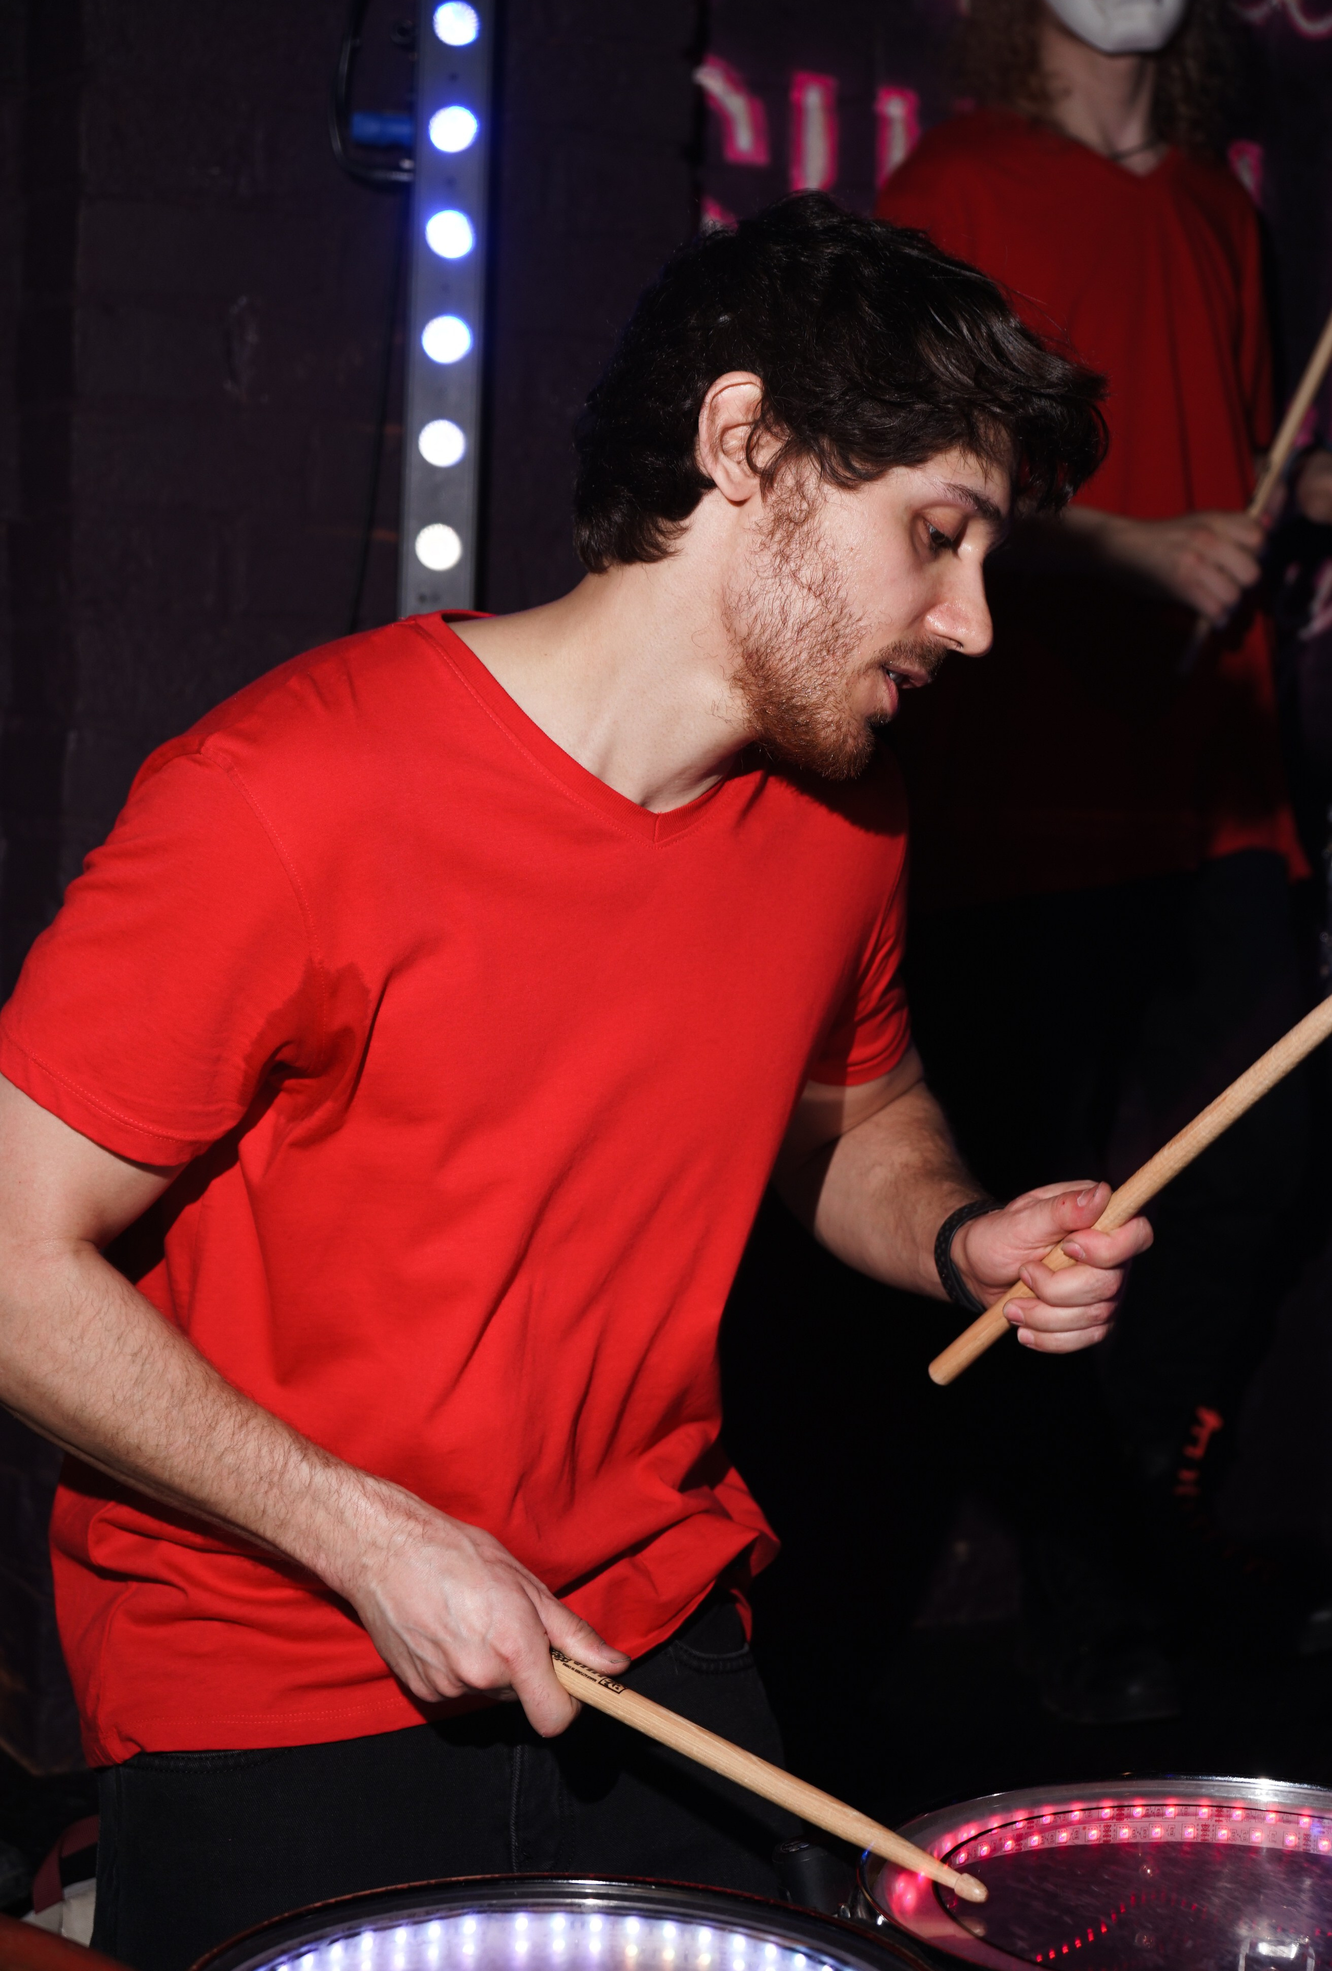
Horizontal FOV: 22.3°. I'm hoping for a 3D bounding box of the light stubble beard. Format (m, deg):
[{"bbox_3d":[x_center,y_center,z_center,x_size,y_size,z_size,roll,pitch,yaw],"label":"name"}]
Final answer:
[{"bbox_3d":[0.081,-0.173,1.680,0.112,0.116,0.142,29,5,6],"label":"light stubble beard"}]

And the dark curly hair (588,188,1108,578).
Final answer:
[{"bbox_3d":[0.086,-0.268,1.680,0.240,0.226,0.190,29,5,6],"label":"dark curly hair"}]

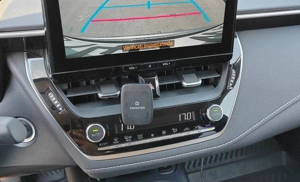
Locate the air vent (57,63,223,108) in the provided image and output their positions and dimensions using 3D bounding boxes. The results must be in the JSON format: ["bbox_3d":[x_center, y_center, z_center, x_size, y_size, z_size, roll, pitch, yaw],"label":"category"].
[{"bbox_3d":[-0.007,-0.017,0.471,0.252,0.047,0.032,-8,26,-16],"label":"air vent"}]

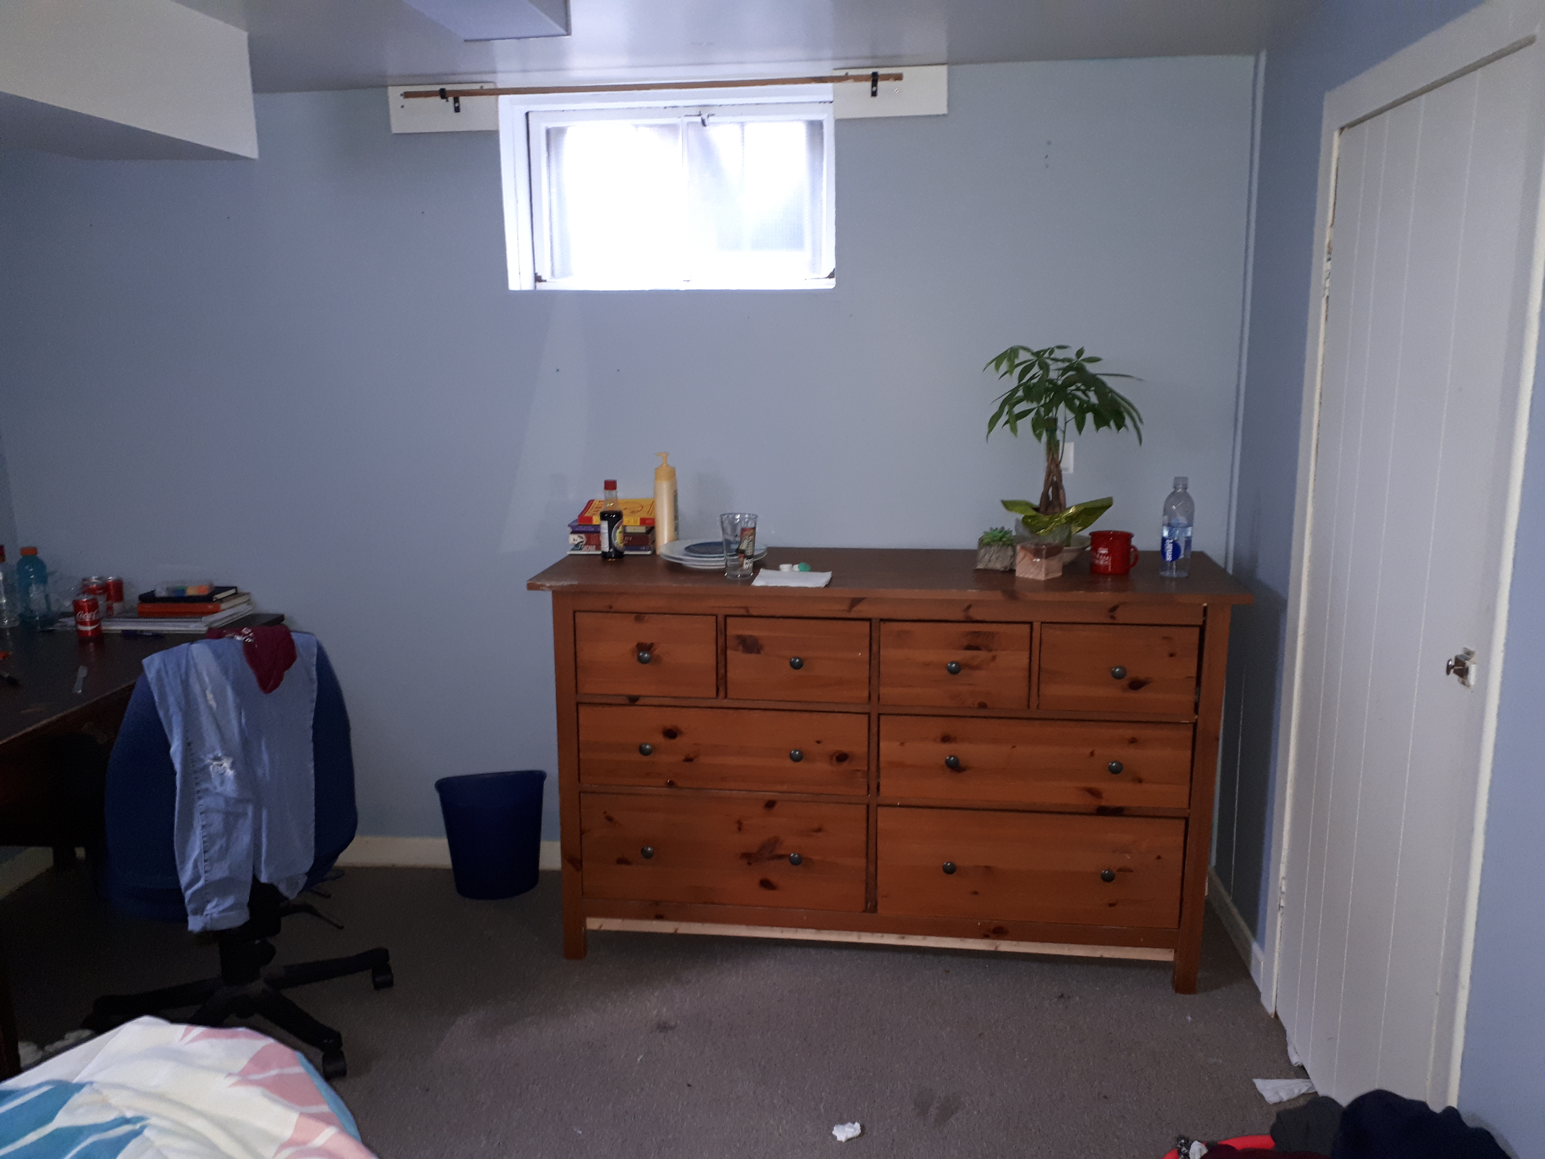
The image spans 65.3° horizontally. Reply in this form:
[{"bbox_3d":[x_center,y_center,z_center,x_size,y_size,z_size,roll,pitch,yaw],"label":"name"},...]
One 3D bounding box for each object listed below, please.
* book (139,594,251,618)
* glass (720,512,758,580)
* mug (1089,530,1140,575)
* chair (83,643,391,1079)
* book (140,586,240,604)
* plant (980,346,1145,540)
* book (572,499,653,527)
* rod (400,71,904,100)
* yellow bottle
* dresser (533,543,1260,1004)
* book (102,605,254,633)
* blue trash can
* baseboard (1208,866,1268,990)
[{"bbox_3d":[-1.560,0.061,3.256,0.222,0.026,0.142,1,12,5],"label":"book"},{"bbox_3d":[-0.075,-0.077,2.786,0.087,0.143,0.087,1,12,7],"label":"glass"},{"bbox_3d":[0.805,-0.062,2.826,0.117,0.087,0.099,8,14,34],"label":"mug"},{"bbox_3d":[-1.166,0.544,2.589,0.620,0.940,0.630,-7,12,-30],"label":"chair"},{"bbox_3d":[-1.586,0.041,3.281,0.210,0.016,0.140,0,10,3],"label":"book"},{"bbox_3d":[0.677,-0.299,2.857,0.370,0.505,0.340,1,12,7],"label":"plant"},{"bbox_3d":[-0.387,-0.174,3.117,0.200,0.022,0.138,1,19,7],"label":"book"},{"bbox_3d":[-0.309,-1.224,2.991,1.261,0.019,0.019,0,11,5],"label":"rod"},{"bbox_3d":[-0.269,-0.198,3.082,0.060,0.255,0.072,1,11,10],"label":"yellow bottle"},{"bbox_3d":[0.266,0.433,2.999,1.600,0.950,0.500,1,12,7],"label":"dresser"},{"bbox_3d":[-1.630,0.104,3.288,0.305,0.038,0.220,0,11,5],"label":"book"},{"bbox_3d":[-0.762,0.711,3.299,0.290,0.292,0.250,-2,12,-10],"label":"blue trash can"},{"bbox_3d":[1.175,0.874,3.047,0.018,0.080,0.510,1,11,6],"label":"baseboard"}]

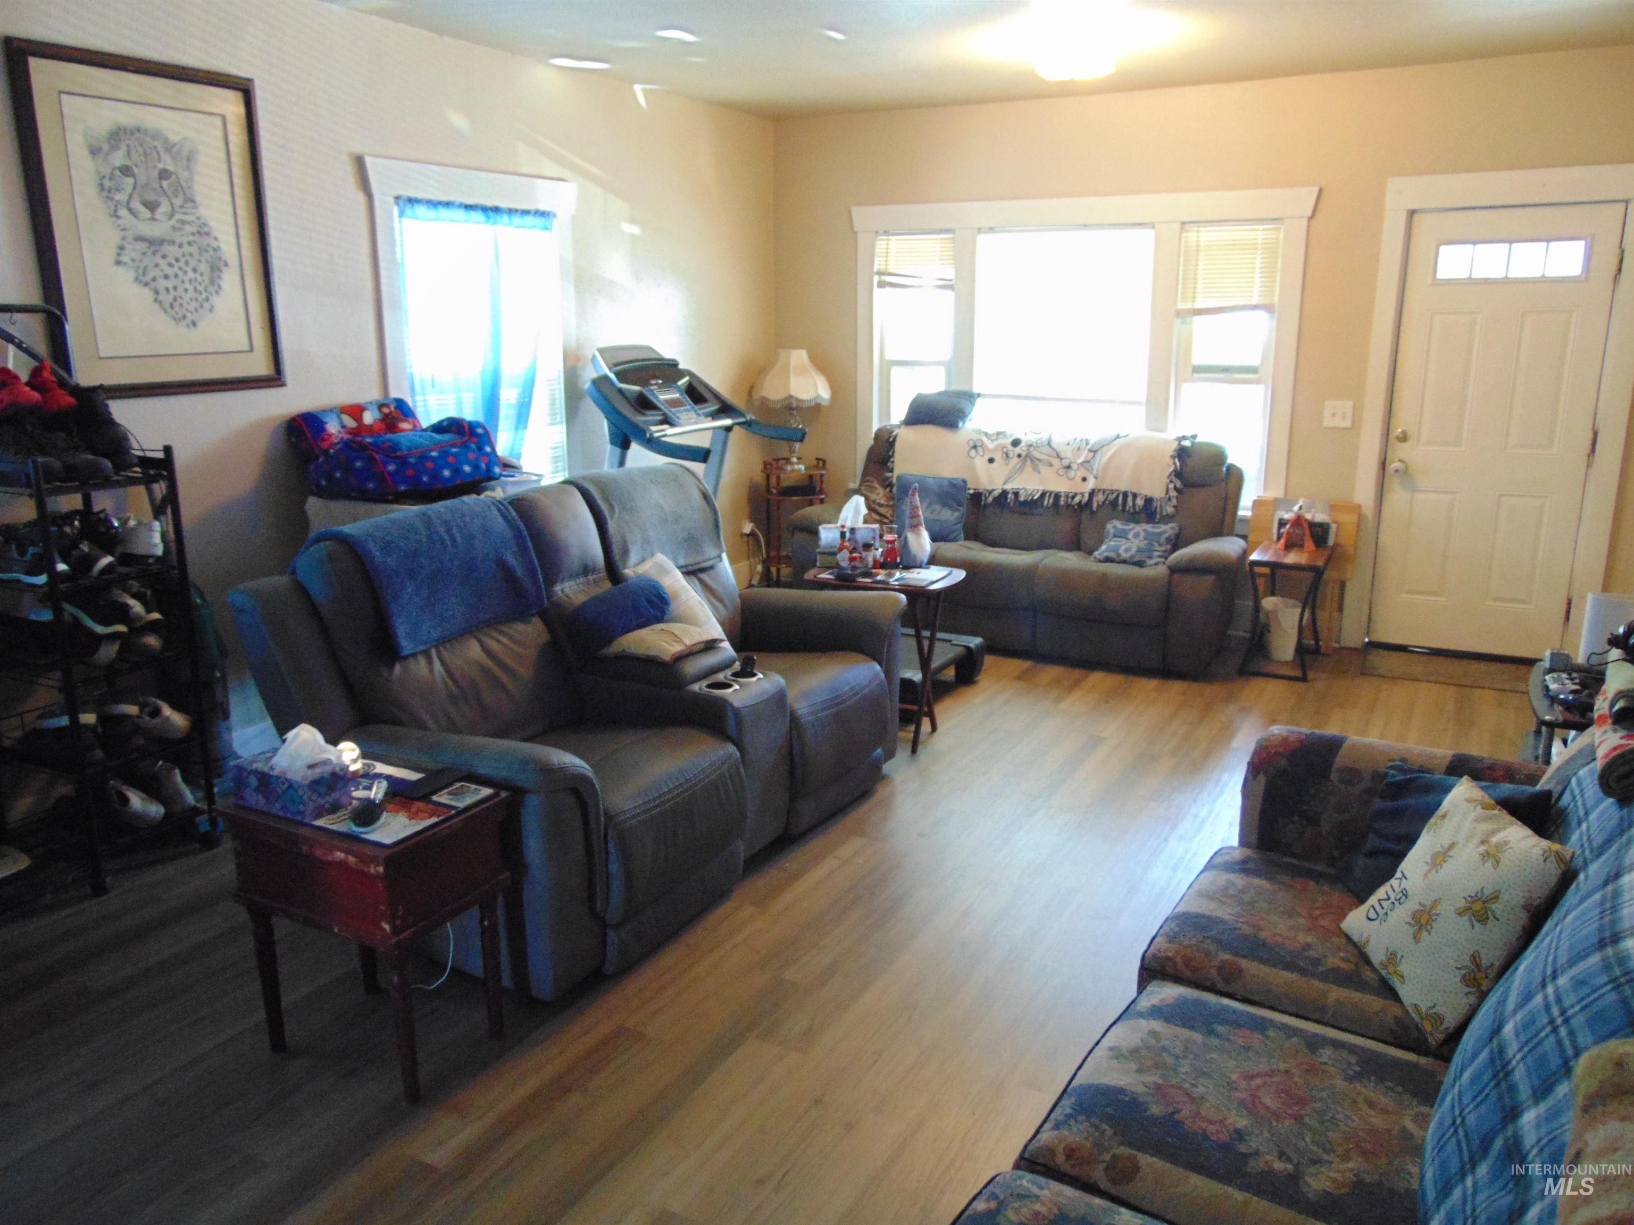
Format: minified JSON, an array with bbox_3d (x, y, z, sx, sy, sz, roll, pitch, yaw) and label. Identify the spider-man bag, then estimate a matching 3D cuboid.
[{"bbox_3d":[-1.500,-0.600,4.215,0.500,0.310,0.510,7,14,28],"label":"spider-man bag"}]

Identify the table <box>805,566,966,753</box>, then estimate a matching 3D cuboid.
[{"bbox_3d":[0.263,0.170,4.669,0.590,0.660,0.415,7,16,27],"label":"table"}]

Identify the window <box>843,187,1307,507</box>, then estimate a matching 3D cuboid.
[{"bbox_3d":[1.282,-1.368,6.259,2.430,1.580,0.120,7,16,27],"label":"window"}]

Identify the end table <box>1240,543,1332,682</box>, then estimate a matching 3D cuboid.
[{"bbox_3d":[2.206,-0.017,5.524,0.320,0.536,0.600,7,14,28],"label":"end table"}]

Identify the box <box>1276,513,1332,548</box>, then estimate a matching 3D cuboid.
[{"bbox_3d":[2.354,-0.383,5.672,0.230,0.115,0.120,7,16,27],"label":"box"}]

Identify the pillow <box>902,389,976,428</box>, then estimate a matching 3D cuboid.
[{"bbox_3d":[0.671,-1.108,6.424,0.400,0.210,0.280,7,14,28],"label":"pillow"}]

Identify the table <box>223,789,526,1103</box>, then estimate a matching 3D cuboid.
[{"bbox_3d":[-1.013,0.716,2.713,0.530,0.605,0.370,7,16,27],"label":"table"}]

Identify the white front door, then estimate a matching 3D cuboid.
[{"bbox_3d":[3.090,-0.798,5.447,0.819,2.039,0.050,7,14,28],"label":"white front door"}]

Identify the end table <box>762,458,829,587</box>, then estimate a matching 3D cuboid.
[{"bbox_3d":[-0.102,-0.472,6.900,0.330,0.800,0.300,-5,15,-16],"label":"end table"}]

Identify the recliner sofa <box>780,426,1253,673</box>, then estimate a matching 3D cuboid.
[{"bbox_3d":[1.016,-0.398,6.131,2.290,1.020,0.880,7,16,27],"label":"recliner sofa"}]

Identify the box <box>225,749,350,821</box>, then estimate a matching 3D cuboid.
[{"bbox_3d":[-1.052,0.349,2.366,0.217,0.085,0.122,7,14,28],"label":"box"}]

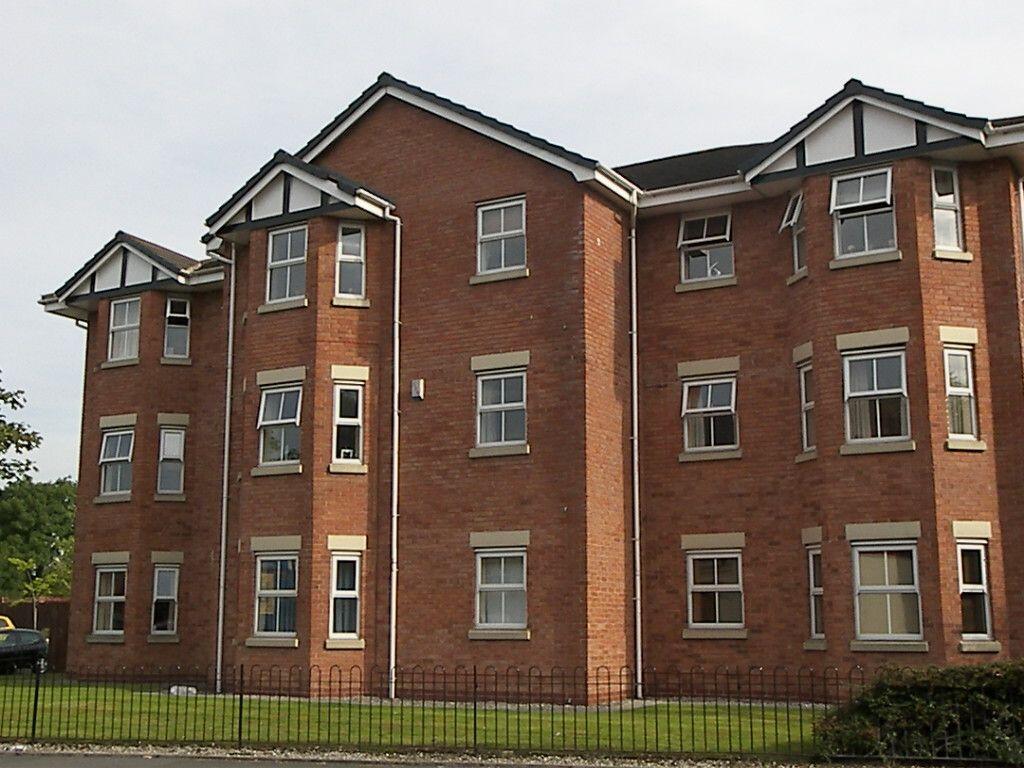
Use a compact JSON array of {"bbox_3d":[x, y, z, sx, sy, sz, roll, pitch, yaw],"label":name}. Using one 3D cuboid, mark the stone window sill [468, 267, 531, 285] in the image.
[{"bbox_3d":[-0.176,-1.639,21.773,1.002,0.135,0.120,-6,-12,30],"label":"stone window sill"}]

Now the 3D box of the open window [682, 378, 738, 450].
[{"bbox_3d":[3.104,0.440,22.120,0.920,1.170,0.160,-6,-11,32],"label":"open window"}]

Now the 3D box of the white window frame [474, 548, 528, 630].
[{"bbox_3d":[-0.145,3.037,21.012,0.895,1.172,0.080,-6,-12,30],"label":"white window frame"}]

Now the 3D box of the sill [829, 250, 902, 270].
[{"bbox_3d":[5.044,-1.741,20.193,1.055,0.130,0.150,-6,-12,34],"label":"sill"}]

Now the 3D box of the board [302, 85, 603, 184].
[{"bbox_3d":[-1.232,-3.869,22.716,5.850,2.240,0.100,-6,-12,30],"label":"board"}]

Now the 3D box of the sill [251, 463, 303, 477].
[{"bbox_3d":[-3.725,1.395,22.671,1.010,0.140,0.120,-6,-11,30],"label":"sill"}]

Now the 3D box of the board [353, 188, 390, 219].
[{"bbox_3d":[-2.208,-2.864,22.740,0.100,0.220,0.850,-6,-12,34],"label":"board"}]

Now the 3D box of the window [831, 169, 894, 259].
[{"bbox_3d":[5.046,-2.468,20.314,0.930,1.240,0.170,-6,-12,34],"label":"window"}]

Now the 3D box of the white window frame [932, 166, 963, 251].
[{"bbox_3d":[6.131,-2.468,20.060,0.480,1.200,0.080,3,-10,-14],"label":"white window frame"}]

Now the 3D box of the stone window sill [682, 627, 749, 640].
[{"bbox_3d":[3.102,3.796,21.542,1.050,0.140,0.140,-6,-11,32],"label":"stone window sill"}]

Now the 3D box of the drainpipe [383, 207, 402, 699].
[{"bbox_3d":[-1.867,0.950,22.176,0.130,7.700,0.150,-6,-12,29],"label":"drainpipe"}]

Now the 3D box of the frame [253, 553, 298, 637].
[{"bbox_3d":[-3.713,3.329,22.448,0.880,1.320,0.080,-6,-11,30],"label":"frame"}]

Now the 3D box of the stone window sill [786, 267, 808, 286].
[{"bbox_3d":[4.255,-1.599,21.173,0.140,0.140,0.600,2,-10,-13],"label":"stone window sill"}]

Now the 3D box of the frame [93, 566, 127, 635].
[{"bbox_3d":[-7.731,4.202,27.539,0.910,1.325,0.080,-6,-11,32],"label":"frame"}]

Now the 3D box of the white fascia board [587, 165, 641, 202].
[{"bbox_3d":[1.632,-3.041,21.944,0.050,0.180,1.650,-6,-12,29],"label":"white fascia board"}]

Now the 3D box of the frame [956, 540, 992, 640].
[{"bbox_3d":[6.273,2.798,19.264,0.460,1.325,0.090,2,-10,-11],"label":"frame"}]

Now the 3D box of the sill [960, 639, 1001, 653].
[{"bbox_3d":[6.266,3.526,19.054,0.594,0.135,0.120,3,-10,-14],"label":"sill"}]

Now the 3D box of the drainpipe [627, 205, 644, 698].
[{"bbox_3d":[1.937,0.839,22.097,0.085,7.930,0.085,-6,-12,30],"label":"drainpipe"}]

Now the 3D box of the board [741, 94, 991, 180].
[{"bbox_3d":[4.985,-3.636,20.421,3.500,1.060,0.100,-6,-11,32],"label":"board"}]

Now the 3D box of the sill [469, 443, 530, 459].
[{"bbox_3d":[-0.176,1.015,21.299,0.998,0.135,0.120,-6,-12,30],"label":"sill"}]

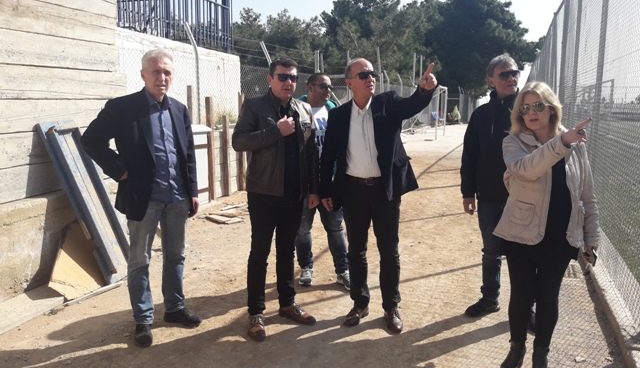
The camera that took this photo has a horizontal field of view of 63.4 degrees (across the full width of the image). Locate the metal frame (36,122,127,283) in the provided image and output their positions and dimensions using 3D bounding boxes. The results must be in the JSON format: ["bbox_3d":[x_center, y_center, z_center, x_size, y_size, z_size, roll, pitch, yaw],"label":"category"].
[{"bbox_3d":[-1.877,0.115,4.310,0.090,1.374,0.380,-22,2,18],"label":"metal frame"}]

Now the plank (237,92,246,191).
[{"bbox_3d":[-1.303,-0.694,8.568,0.085,1.615,0.090,3,10,18],"label":"plank"}]

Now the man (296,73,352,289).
[{"bbox_3d":[0.020,-0.024,4.170,0.520,1.711,0.400,-2,10,-14],"label":"man"}]

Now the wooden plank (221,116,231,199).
[{"bbox_3d":[-1.481,-0.439,8.146,0.085,1.248,0.090,3,10,18],"label":"wooden plank"}]

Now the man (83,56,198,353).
[{"bbox_3d":[-1.100,0.086,3.239,0.650,1.792,0.420,-7,12,-37],"label":"man"}]

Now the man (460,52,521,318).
[{"bbox_3d":[1.230,0.057,3.423,0.570,1.791,0.380,2,9,12],"label":"man"}]

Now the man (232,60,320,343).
[{"bbox_3d":[-0.277,0.094,3.317,0.560,1.751,0.420,-4,10,-22],"label":"man"}]

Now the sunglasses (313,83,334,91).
[{"bbox_3d":[0.031,-0.748,3.991,0.145,0.045,0.140,-7,12,-37],"label":"sunglasses"}]

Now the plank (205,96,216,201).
[{"bbox_3d":[-1.622,-0.506,7.678,0.085,1.532,0.090,3,10,18],"label":"plank"}]

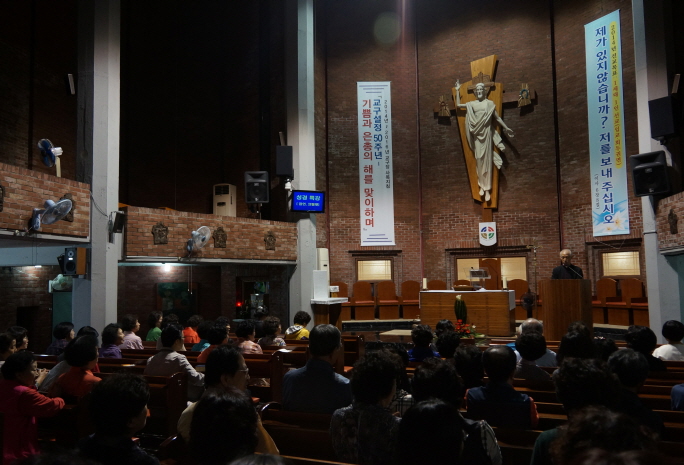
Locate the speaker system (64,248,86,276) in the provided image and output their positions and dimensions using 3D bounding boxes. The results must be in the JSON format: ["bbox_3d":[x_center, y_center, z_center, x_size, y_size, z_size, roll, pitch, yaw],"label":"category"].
[{"bbox_3d":[-4.161,0.453,8.500,0.230,0.420,0.260,-2,-4,11],"label":"speaker system"}]

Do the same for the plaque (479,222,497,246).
[{"bbox_3d":[3.914,0.054,14.550,0.460,0.640,0.060,-3,-5,26],"label":"plaque"}]

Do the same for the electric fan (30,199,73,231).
[{"bbox_3d":[-3.970,-0.239,7.430,0.550,0.430,0.470,-2,-4,14],"label":"electric fan"}]

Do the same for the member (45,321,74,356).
[{"bbox_3d":[-2.717,1.510,5.635,0.460,1.190,0.750,-3,-5,27],"label":"member"}]

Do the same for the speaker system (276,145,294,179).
[{"bbox_3d":[-1.276,-1.593,12.200,0.360,0.660,0.360,-1,-4,-3],"label":"speaker system"}]

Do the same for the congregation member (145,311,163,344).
[{"bbox_3d":[-2.907,1.879,8.663,0.460,1.250,0.620,-3,-5,26],"label":"congregation member"}]

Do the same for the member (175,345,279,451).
[{"bbox_3d":[-0.448,1.195,2.780,0.520,1.270,0.750,-3,-5,28],"label":"member"}]

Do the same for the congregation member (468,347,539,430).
[{"bbox_3d":[1.020,1.296,3.380,0.480,1.240,0.660,-2,-4,21],"label":"congregation member"}]

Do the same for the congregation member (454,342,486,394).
[{"bbox_3d":[0.980,1.405,4.080,0.460,1.200,0.640,-2,-4,21],"label":"congregation member"}]

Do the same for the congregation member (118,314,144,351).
[{"bbox_3d":[-2.323,1.550,6.335,0.460,1.200,0.750,-3,-5,27],"label":"congregation member"}]

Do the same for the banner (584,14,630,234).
[{"bbox_3d":[6.186,-2.525,12.742,0.030,5.180,0.890,2,-5,-32],"label":"banner"}]

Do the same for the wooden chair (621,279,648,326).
[{"bbox_3d":[6.133,1.423,11.252,0.520,0.980,0.500,3,-6,-44],"label":"wooden chair"}]

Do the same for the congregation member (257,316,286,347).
[{"bbox_3d":[-0.714,1.598,6.532,0.450,1.200,0.720,-3,-5,28],"label":"congregation member"}]

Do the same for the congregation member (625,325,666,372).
[{"bbox_3d":[2.179,1.294,4.053,0.460,1.230,0.720,-1,-4,6],"label":"congregation member"}]

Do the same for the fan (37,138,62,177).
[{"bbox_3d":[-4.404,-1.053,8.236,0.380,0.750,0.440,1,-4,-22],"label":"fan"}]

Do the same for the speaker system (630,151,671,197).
[{"bbox_3d":[5.302,-1.006,9.300,0.380,0.660,0.510,-13,5,-41],"label":"speaker system"}]

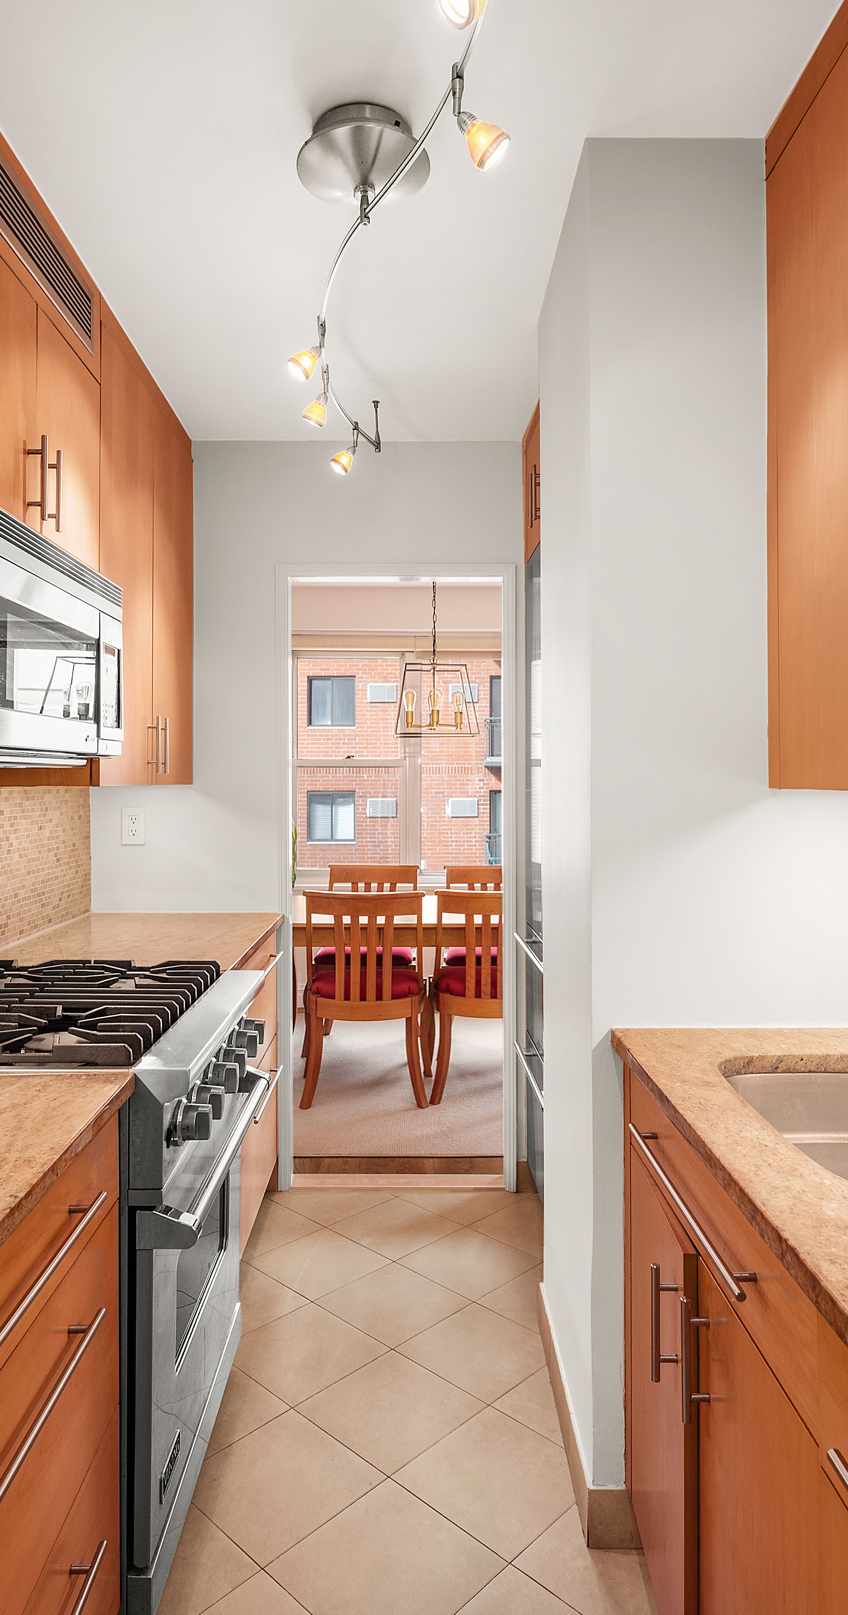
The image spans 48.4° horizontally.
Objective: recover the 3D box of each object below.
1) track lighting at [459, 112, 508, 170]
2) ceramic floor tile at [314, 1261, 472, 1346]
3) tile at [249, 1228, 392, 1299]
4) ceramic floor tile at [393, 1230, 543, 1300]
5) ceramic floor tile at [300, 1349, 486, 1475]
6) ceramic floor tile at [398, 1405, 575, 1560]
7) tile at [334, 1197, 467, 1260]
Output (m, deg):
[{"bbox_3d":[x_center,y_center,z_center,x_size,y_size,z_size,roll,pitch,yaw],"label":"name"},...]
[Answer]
[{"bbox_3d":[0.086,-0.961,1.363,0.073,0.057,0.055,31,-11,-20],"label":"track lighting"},{"bbox_3d":[-0.080,1.301,2.477,0.298,0.010,0.298,1,1,44],"label":"ceramic floor tile"},{"bbox_3d":[-0.297,1.297,2.685,0.298,0.010,0.298,1,1,44],"label":"tile"},{"bbox_3d":[0.128,1.296,2.693,0.298,0.010,0.298,1,1,44],"label":"ceramic floor tile"},{"bbox_3d":[-0.072,1.308,2.053,0.298,0.010,0.298,1,1,44],"label":"ceramic floor tile"},{"bbox_3d":[0.144,1.312,1.845,0.298,0.010,0.298,1,1,44],"label":"ceramic floor tile"},{"bbox_3d":[-0.089,1.293,2.901,0.298,0.010,0.298,1,1,44],"label":"tile"}]

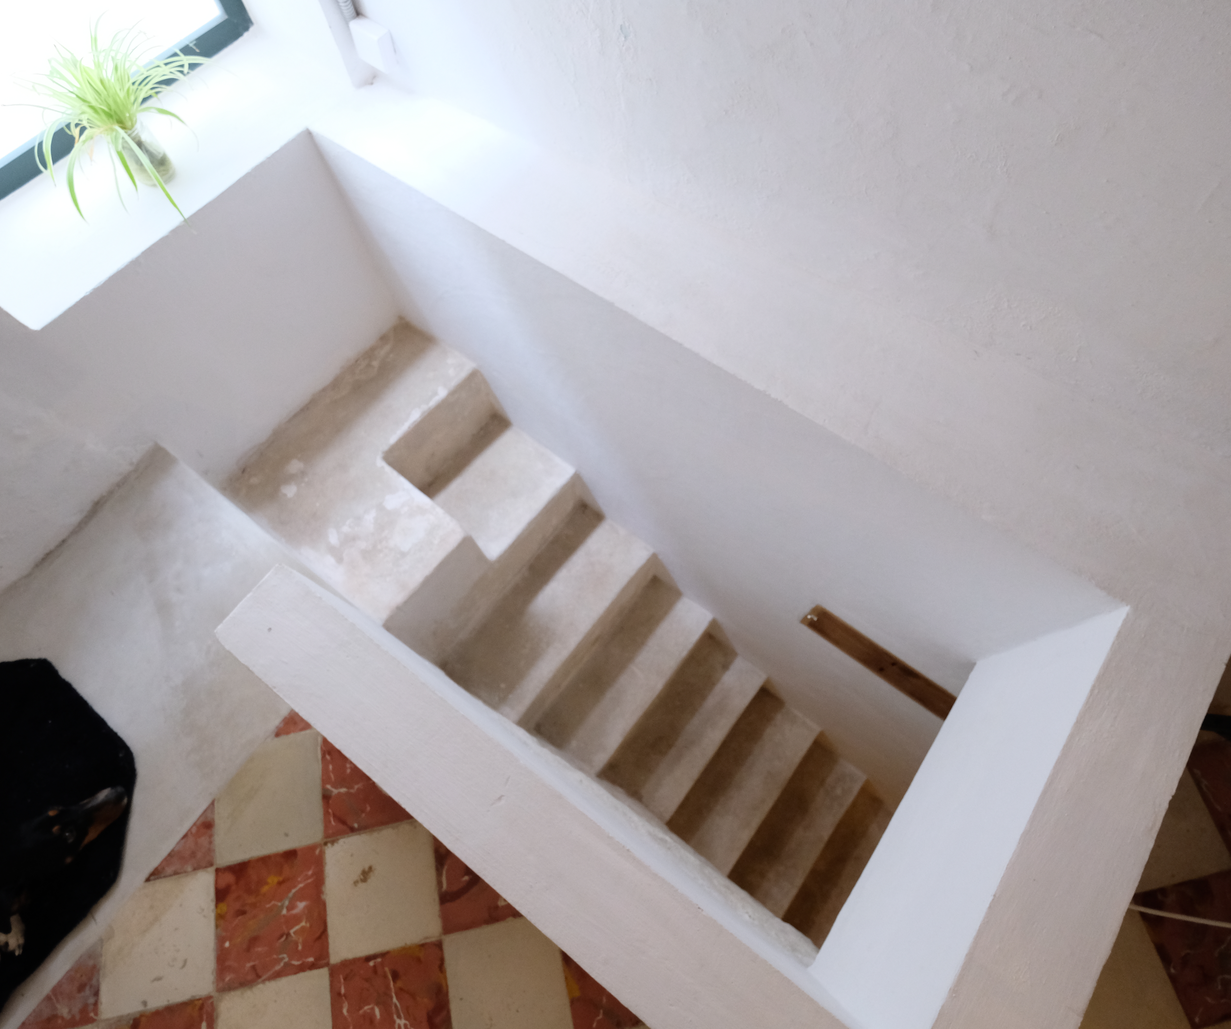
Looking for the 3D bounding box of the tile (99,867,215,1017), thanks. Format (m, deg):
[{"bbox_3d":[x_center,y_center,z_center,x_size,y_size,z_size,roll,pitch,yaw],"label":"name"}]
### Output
[{"bbox_3d":[-0.814,0.765,1.152,0.200,0.010,0.200,-12,69,-3],"label":"tile"}]

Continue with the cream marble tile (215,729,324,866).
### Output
[{"bbox_3d":[-0.663,0.540,1.233,0.200,0.010,0.200,-12,69,-3],"label":"cream marble tile"}]

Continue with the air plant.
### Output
[{"bbox_3d":[-0.917,-0.743,1.215,0.240,0.216,0.300,38,75,15],"label":"air plant"}]

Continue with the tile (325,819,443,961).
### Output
[{"bbox_3d":[-0.424,0.679,1.173,0.200,0.010,0.200,-12,69,-3],"label":"tile"}]

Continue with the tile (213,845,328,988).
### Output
[{"bbox_3d":[-0.619,0.722,1.163,0.200,0.010,0.200,-12,69,-3],"label":"tile"}]

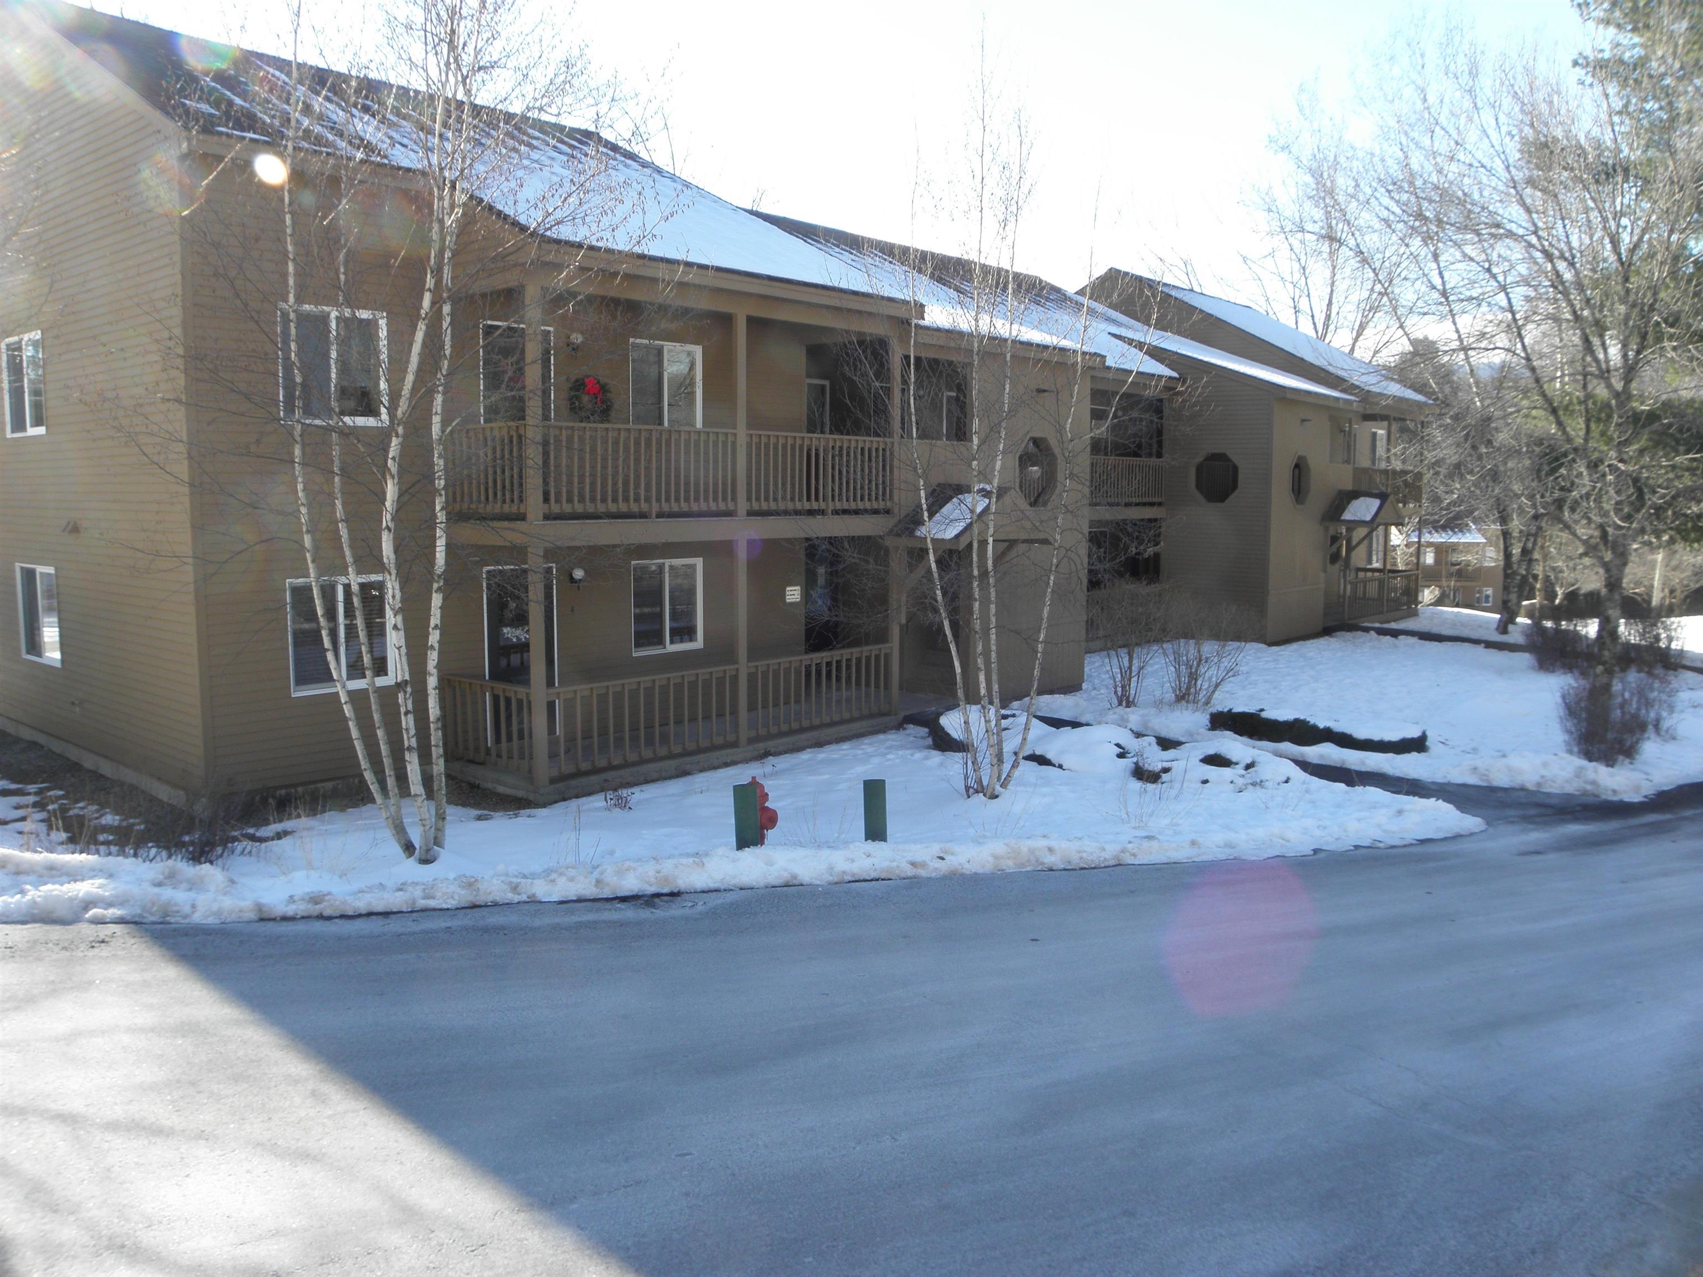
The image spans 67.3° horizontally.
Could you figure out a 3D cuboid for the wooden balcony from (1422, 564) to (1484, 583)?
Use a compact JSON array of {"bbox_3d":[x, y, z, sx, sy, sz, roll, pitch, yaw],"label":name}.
[{"bbox_3d":[39.955,-4.299,86.652,5.400,1.250,1.600,-1,7,-7],"label":"wooden balcony"}]

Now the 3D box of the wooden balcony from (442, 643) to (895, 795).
[{"bbox_3d":[-1.958,0.734,15.836,1.709,0.984,5.779,6,9,42],"label":"wooden balcony"}]

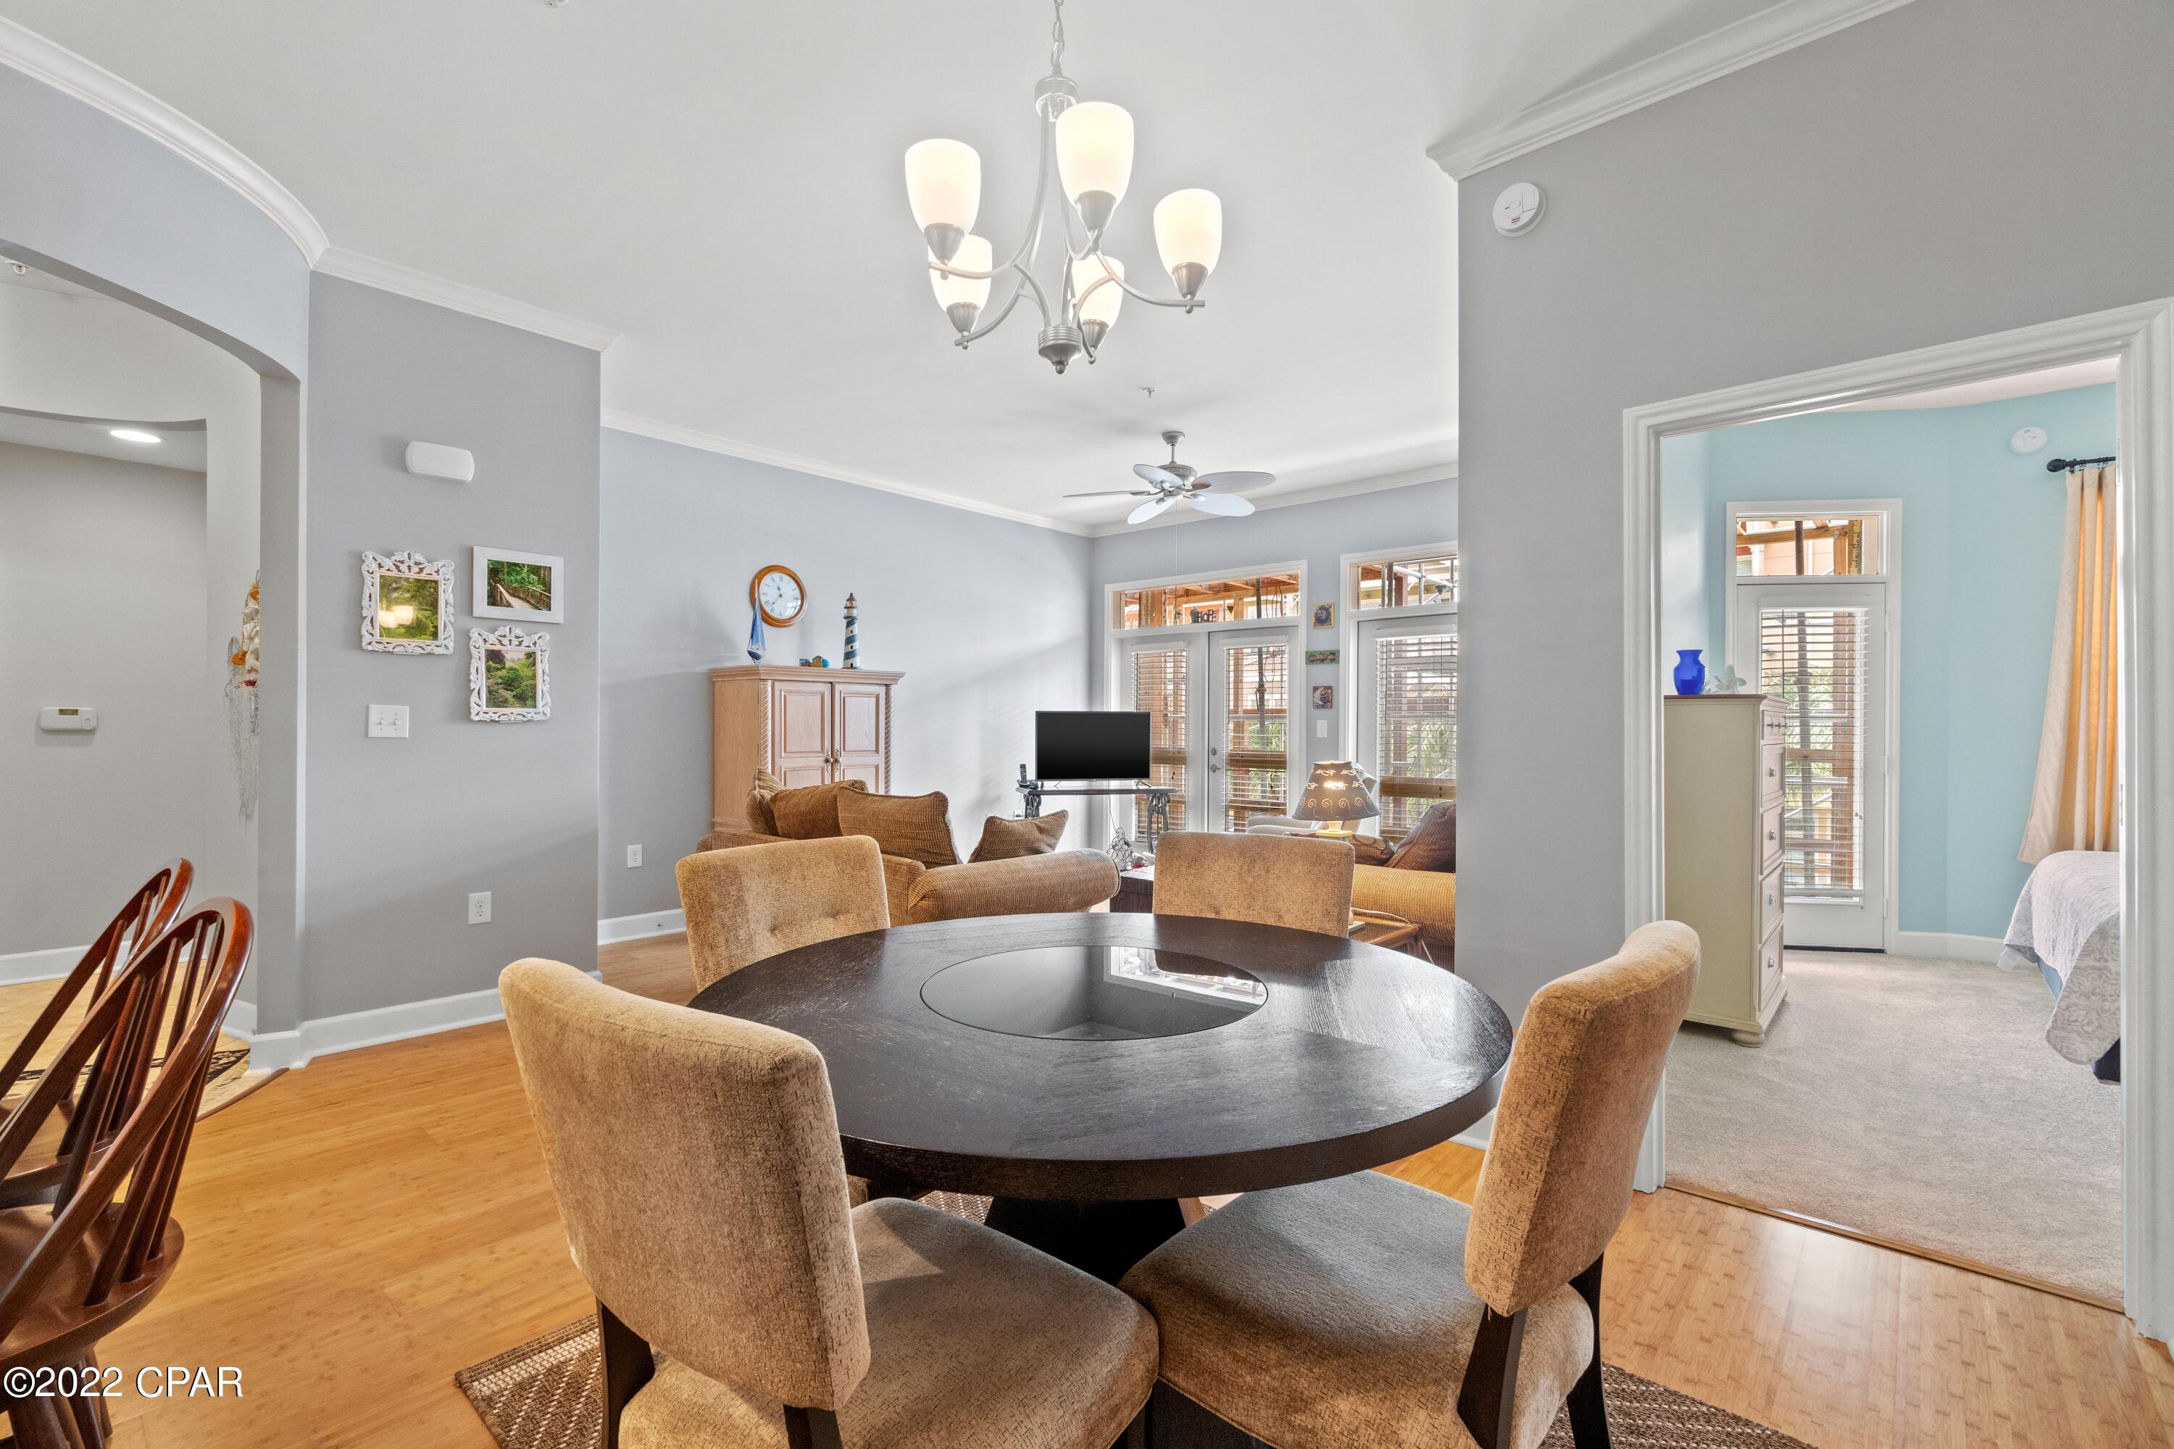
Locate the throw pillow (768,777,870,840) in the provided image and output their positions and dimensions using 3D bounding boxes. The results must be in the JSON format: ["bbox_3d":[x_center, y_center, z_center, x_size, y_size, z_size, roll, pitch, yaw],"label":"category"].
[{"bbox_3d":[-1.353,0.493,4.577,0.580,0.470,0.200,0,-1,43],"label":"throw pillow"}]

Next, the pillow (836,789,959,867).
[{"bbox_3d":[-0.833,0.529,4.076,0.620,0.470,0.190,0,13,42],"label":"pillow"}]

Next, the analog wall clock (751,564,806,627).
[{"bbox_3d":[-2.036,-0.853,6.011,0.050,0.395,0.395,0,-1,42],"label":"analog wall clock"}]

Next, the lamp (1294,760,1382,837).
[{"bbox_3d":[0.885,0.423,3.200,0.310,0.580,0.310,0,0,0],"label":"lamp"}]

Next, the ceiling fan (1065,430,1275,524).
[{"bbox_3d":[0.521,-1.560,5.519,1.330,0.430,1.330,0,0,0],"label":"ceiling fan"}]

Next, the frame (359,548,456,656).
[{"bbox_3d":[-2.705,-0.475,3.623,0.026,0.400,0.305,0,-1,42],"label":"frame"}]

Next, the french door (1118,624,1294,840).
[{"bbox_3d":[0.961,0.267,7.607,1.800,2.040,0.080,0,-1,42],"label":"french door"}]

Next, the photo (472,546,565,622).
[{"bbox_3d":[-2.441,-0.595,3.908,0.025,0.296,0.348,0,-1,43],"label":"photo"}]

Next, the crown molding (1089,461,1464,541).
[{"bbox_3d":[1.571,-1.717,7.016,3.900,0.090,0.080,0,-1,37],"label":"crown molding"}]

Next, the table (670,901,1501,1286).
[{"bbox_3d":[0.008,0.862,1.669,1.370,0.760,1.370,0,-1,42],"label":"table"}]

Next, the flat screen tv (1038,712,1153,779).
[{"bbox_3d":[0.056,0.174,7.250,0.910,0.550,0.080,0,0,-6],"label":"flat screen tv"}]

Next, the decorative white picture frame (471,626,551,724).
[{"bbox_3d":[-2.462,-0.213,3.882,0.025,0.397,0.297,0,-1,43],"label":"decorative white picture frame"}]

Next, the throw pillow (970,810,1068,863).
[{"bbox_3d":[-0.315,0.606,4.284,0.150,0.410,0.460,26,16,39],"label":"throw pillow"}]

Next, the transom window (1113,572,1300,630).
[{"bbox_3d":[0.951,-1.022,7.627,1.860,0.360,0.090,0,-1,42],"label":"transom window"}]

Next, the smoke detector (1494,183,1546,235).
[{"bbox_3d":[1.291,-1.555,2.724,0.152,0.152,0.040,0,-1,42],"label":"smoke detector"}]

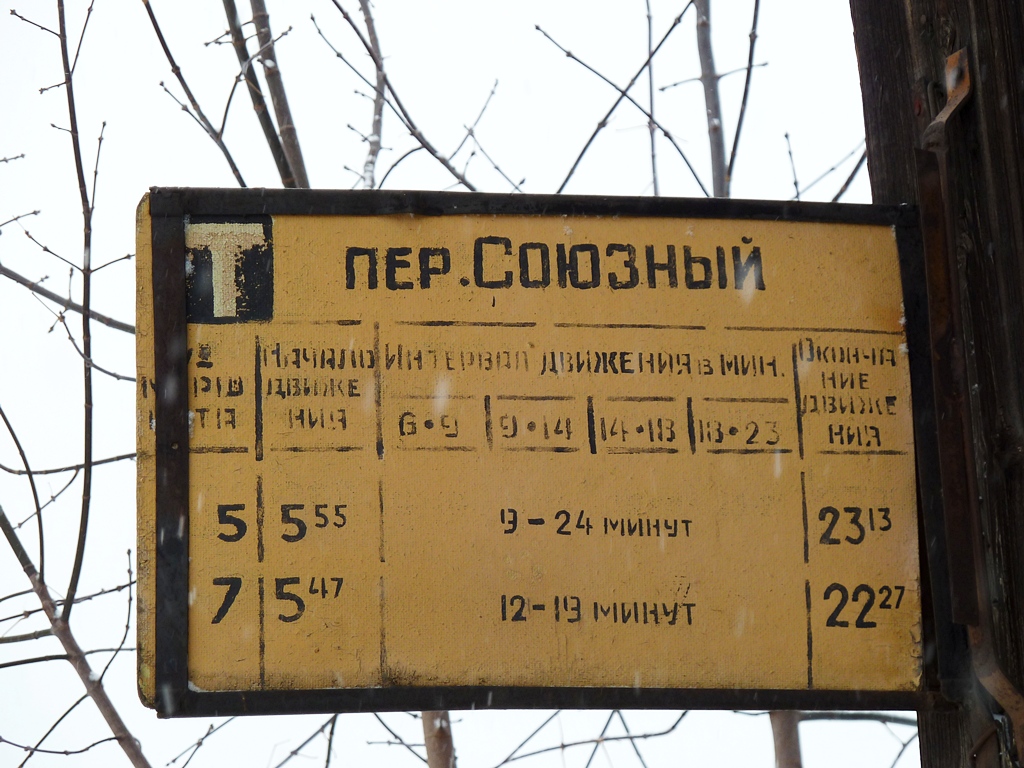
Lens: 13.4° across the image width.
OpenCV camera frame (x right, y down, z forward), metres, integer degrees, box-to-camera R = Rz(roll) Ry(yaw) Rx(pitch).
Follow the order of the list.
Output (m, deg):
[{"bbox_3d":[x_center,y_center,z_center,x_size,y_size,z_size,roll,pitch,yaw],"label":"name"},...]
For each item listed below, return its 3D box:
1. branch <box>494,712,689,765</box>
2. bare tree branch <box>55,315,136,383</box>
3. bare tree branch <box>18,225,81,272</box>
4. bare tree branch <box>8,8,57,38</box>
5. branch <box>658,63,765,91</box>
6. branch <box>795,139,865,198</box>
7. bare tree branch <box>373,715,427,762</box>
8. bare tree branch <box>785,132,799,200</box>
[{"bbox_3d":[0.108,0.488,6.000,0.265,0.055,0.106,-1,-11,0],"label":"branch"},{"bbox_3d":[-0.508,-0.043,5.300,0.100,0.075,0.050,-1,-11,0],"label":"bare tree branch"},{"bbox_3d":[-0.564,-0.165,5.300,0.076,0.052,0.038,-1,-11,0],"label":"bare tree branch"},{"bbox_3d":[-0.584,-0.441,5.300,0.059,0.029,0.029,-1,-11,0],"label":"bare tree branch"},{"bbox_3d":[0.287,-0.438,6.200,0.151,0.028,0.068,-1,-11,0],"label":"branch"},{"bbox_3d":[0.460,-0.312,6.300,0.101,0.079,0.051,-1,-11,0],"label":"branch"},{"bbox_3d":[-0.155,0.489,6.000,0.074,0.060,0.037,-1,-11,0],"label":"bare tree branch"},{"bbox_3d":[0.405,-0.315,6.300,0.020,0.094,0.035,-1,-11,0],"label":"bare tree branch"}]

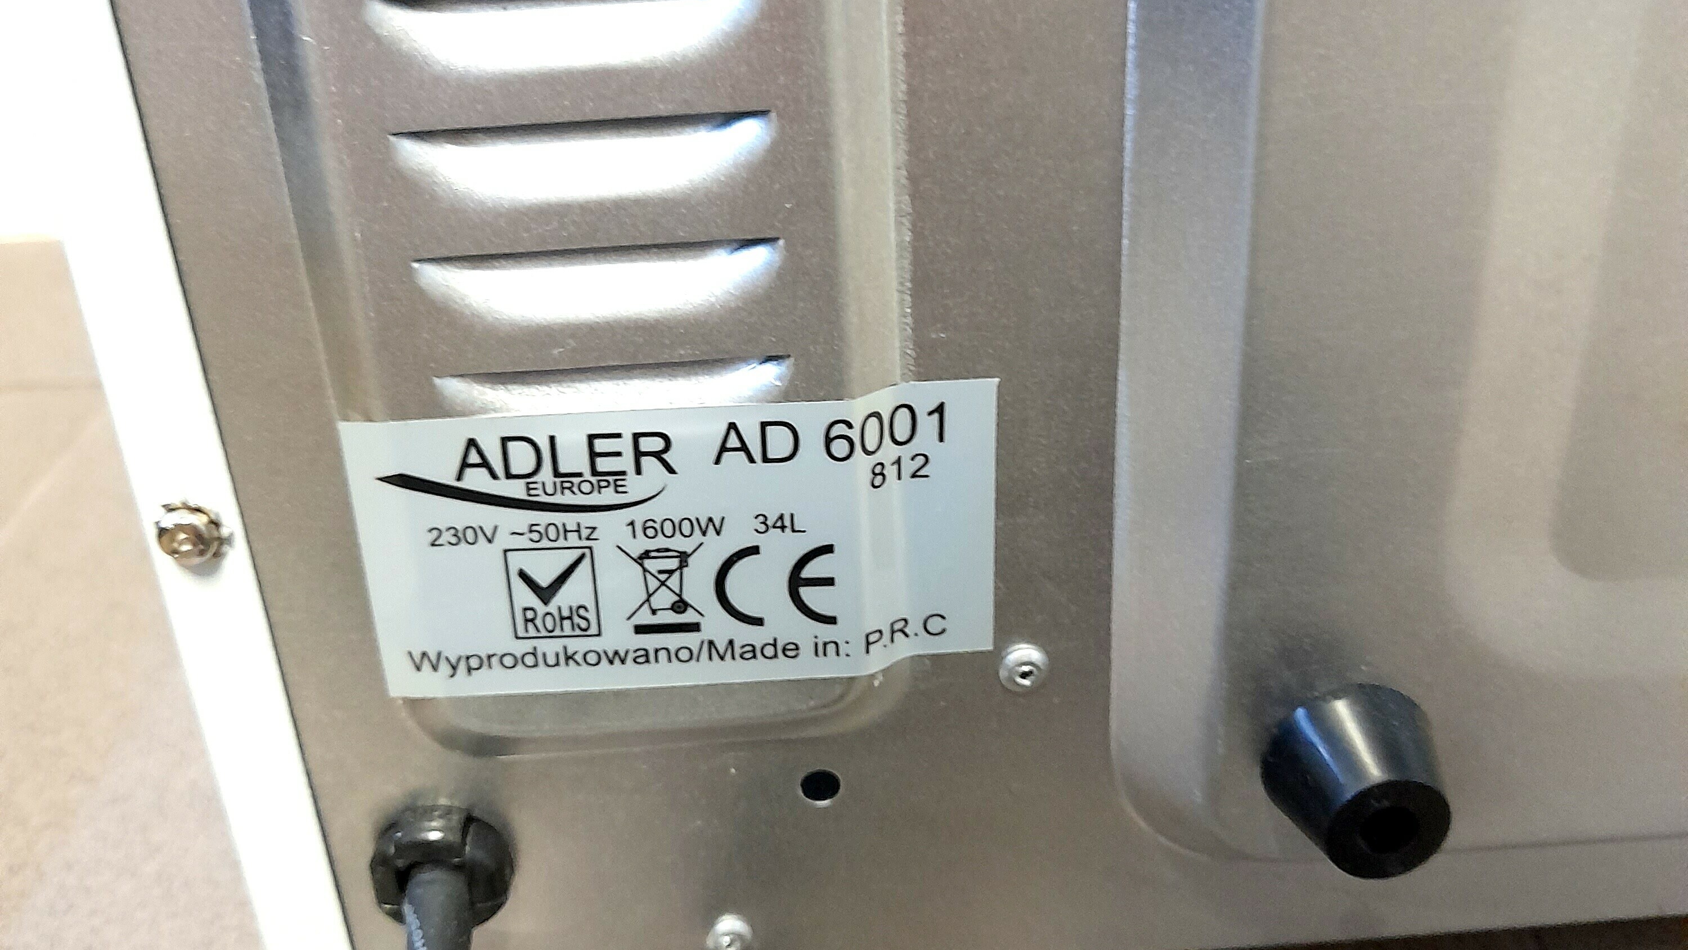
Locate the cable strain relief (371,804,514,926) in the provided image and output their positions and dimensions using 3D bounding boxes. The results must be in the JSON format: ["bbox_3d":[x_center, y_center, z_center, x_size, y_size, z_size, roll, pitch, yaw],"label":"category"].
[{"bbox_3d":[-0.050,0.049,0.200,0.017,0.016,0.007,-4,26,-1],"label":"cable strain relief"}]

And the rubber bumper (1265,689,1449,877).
[{"bbox_3d":[0.062,0.037,0.191,0.021,0.021,0.014,-4,26,-1],"label":"rubber bumper"}]

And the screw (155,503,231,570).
[{"bbox_3d":[-0.072,0.007,0.179,0.008,0.008,0.004,-4,26,-1],"label":"screw"}]

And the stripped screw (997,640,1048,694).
[{"bbox_3d":[0.021,0.023,0.193,0.006,0.006,0.002,-4,26,-1],"label":"stripped screw"}]

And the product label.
[{"bbox_3d":[-0.018,0.008,0.182,0.070,0.035,0.003,-3,26,-1],"label":"product label"}]

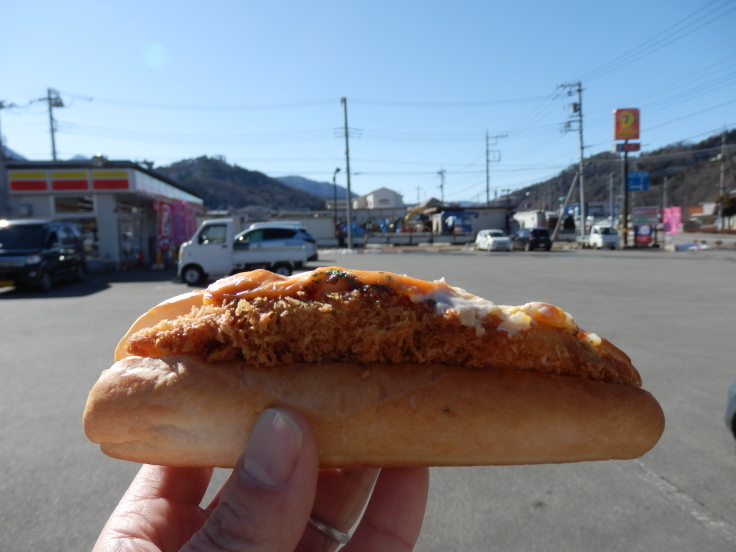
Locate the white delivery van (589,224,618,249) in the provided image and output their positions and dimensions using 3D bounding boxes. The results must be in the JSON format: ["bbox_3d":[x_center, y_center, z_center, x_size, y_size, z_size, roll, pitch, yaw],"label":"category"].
[{"bbox_3d":[17.302,-2.897,40.000,1.475,1.800,3.350,-2,5,-7],"label":"white delivery van"}]

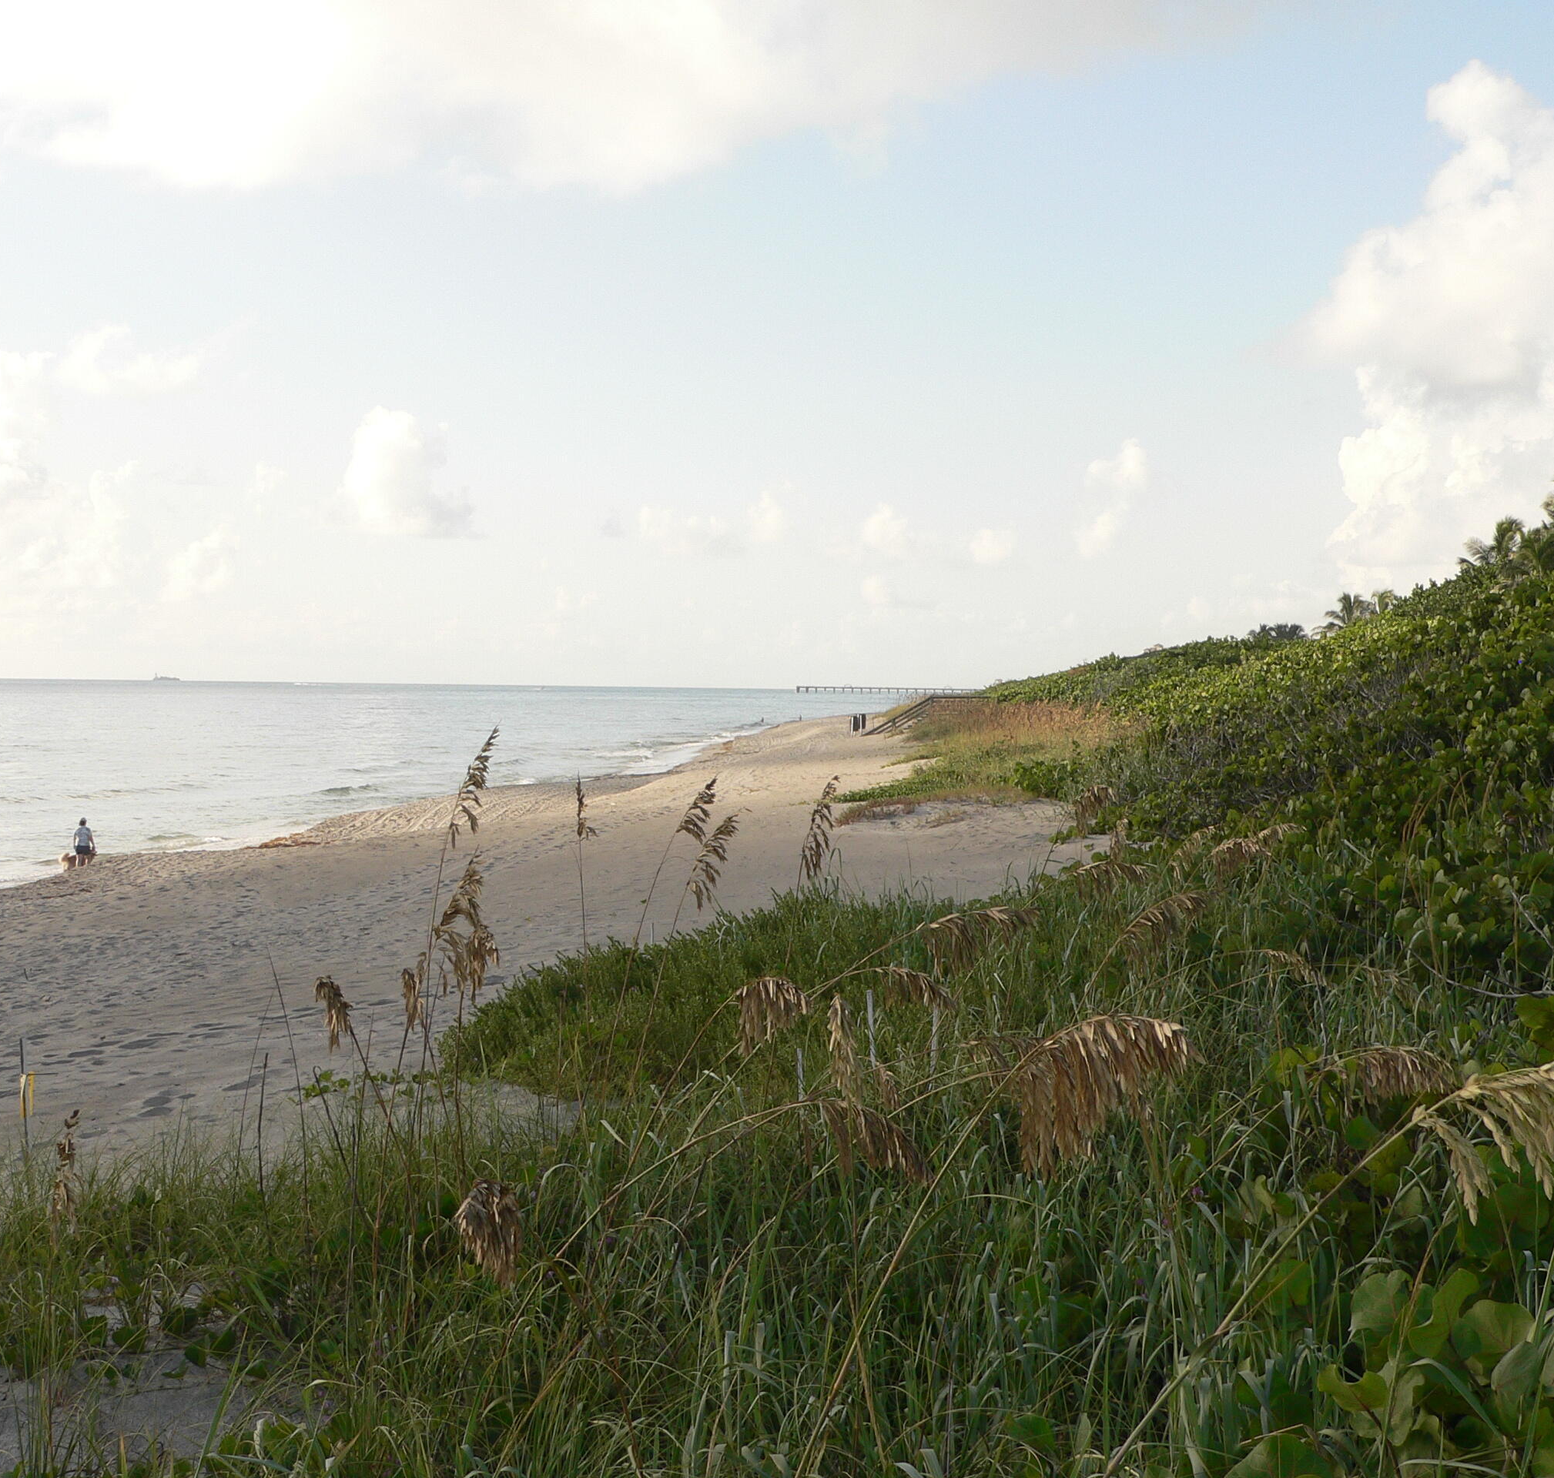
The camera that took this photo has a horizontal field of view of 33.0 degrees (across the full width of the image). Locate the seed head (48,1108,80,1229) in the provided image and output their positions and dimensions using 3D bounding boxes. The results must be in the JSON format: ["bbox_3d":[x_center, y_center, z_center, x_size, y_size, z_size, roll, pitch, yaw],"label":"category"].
[{"bbox_3d":[-1.958,1.181,7.200,0.095,0.325,0.095,0,1,-15],"label":"seed head"}]

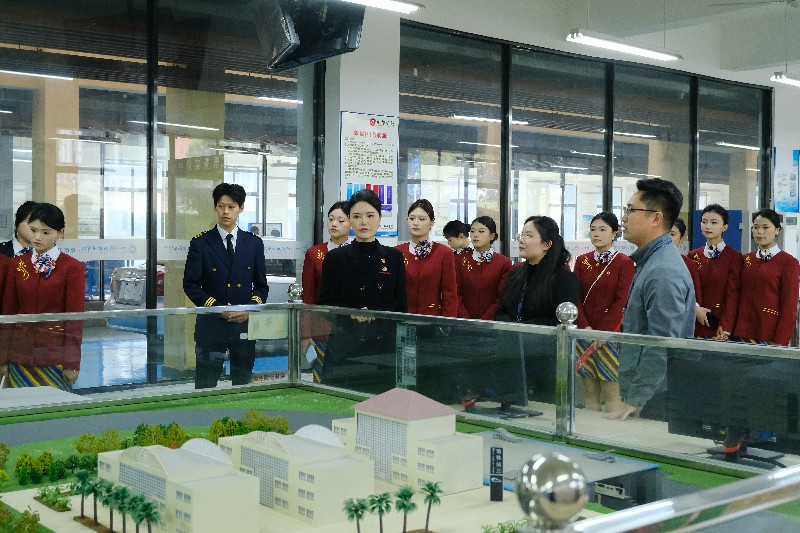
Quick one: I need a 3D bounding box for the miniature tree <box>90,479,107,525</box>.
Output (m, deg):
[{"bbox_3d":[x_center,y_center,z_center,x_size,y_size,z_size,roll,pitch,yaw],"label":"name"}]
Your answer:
[{"bbox_3d":[-0.784,0.608,2.641,0.049,0.116,0.049,0,1,0],"label":"miniature tree"}]

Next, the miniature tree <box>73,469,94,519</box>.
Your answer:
[{"bbox_3d":[-0.837,0.599,2.702,0.052,0.128,0.052,-1,2,-38],"label":"miniature tree"}]

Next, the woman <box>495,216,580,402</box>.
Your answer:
[{"bbox_3d":[0.629,0.556,4.718,0.300,1.573,0.420,-1,2,-45],"label":"woman"}]

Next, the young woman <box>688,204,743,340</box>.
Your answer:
[{"bbox_3d":[1.843,0.489,5.973,0.420,1.701,0.280,1,2,27],"label":"young woman"}]

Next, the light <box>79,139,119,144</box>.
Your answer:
[{"bbox_3d":[-5.031,-2.014,16.400,1.210,0.080,0.150,-1,2,-38],"label":"light"}]

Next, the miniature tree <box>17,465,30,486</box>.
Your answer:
[{"bbox_3d":[-1.127,0.623,3.061,0.036,0.063,0.036,0,1,0],"label":"miniature tree"}]

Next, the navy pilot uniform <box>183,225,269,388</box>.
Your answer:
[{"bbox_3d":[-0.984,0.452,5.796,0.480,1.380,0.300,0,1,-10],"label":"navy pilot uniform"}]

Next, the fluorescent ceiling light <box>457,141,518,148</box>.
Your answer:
[{"bbox_3d":[1.284,-1.791,15.000,1.210,0.080,0.150,-1,2,-38],"label":"fluorescent ceiling light"}]

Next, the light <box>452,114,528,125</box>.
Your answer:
[{"bbox_3d":[1.034,-1.681,11.788,1.220,0.070,0.090,-1,2,-39],"label":"light"}]

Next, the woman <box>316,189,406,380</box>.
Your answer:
[{"bbox_3d":[-0.178,0.481,4.900,0.460,1.708,0.320,0,1,-8],"label":"woman"}]

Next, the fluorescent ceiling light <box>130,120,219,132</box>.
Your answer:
[{"bbox_3d":[-2.747,-1.738,12.588,1.220,0.070,0.090,-1,2,-39],"label":"fluorescent ceiling light"}]

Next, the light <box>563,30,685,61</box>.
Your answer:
[{"bbox_3d":[1.604,-1.575,7.300,1.200,0.085,0.130,-1,2,-38],"label":"light"}]

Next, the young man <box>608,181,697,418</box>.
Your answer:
[{"bbox_3d":[1.038,0.512,4.223,0.360,1.749,0.460,0,2,12],"label":"young man"}]

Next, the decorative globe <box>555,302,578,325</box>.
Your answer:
[{"bbox_3d":[0.572,0.159,3.500,0.077,0.077,0.077,0,1,0],"label":"decorative globe"}]

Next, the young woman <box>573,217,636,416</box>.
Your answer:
[{"bbox_3d":[1.235,0.503,6.222,0.420,1.661,0.280,1,2,22],"label":"young woman"}]

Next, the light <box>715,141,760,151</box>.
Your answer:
[{"bbox_3d":[5.094,-1.816,15.400,1.210,0.080,0.150,-1,2,-38],"label":"light"}]

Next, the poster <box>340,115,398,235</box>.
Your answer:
[{"bbox_3d":[-0.227,-0.697,7.888,0.558,0.943,0.020,-1,2,-39],"label":"poster"}]

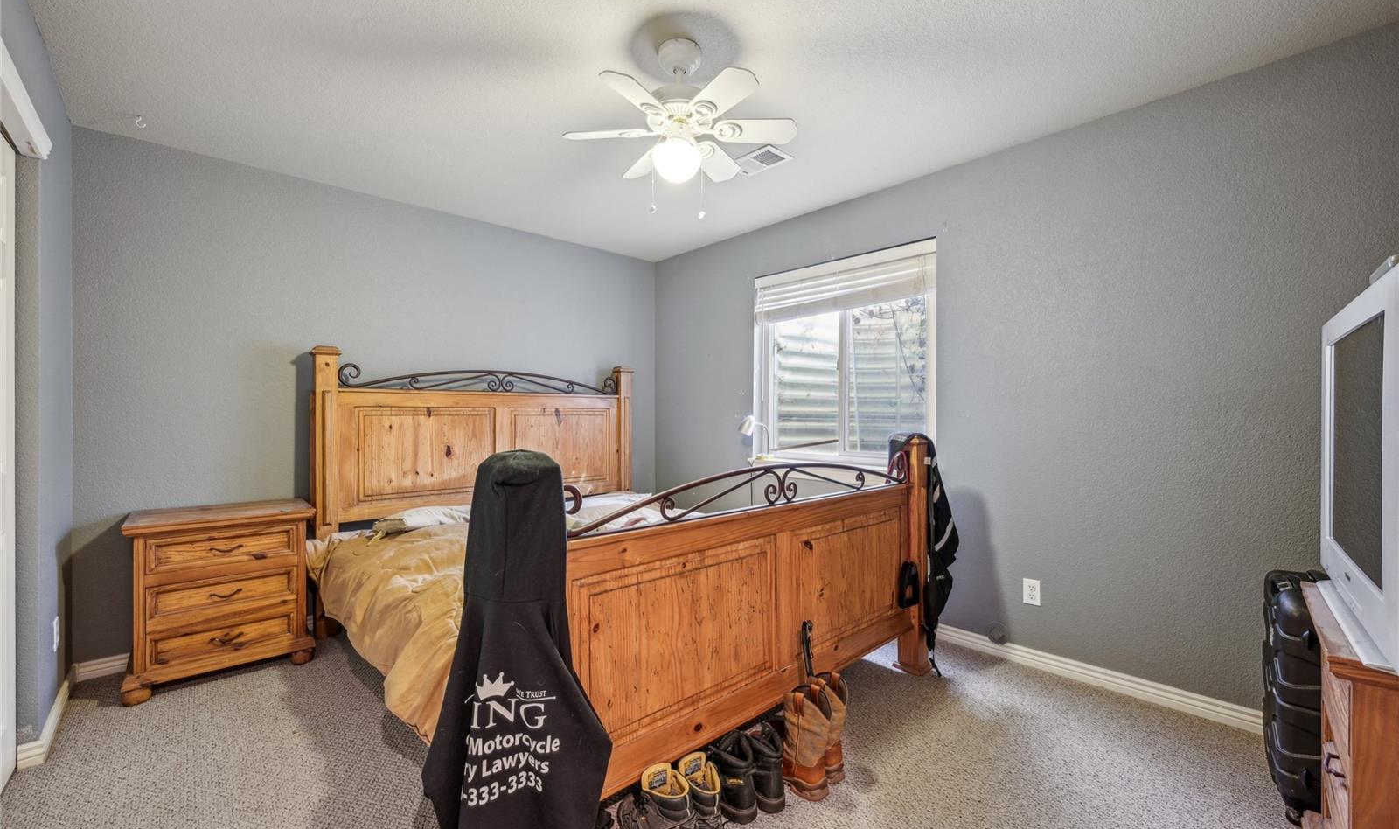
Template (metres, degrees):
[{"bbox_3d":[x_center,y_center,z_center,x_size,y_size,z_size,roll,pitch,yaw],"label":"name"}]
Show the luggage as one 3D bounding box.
[{"bbox_3d":[1.915,0.832,1.528,0.480,0.695,0.280,0,0,45],"label":"luggage"}]

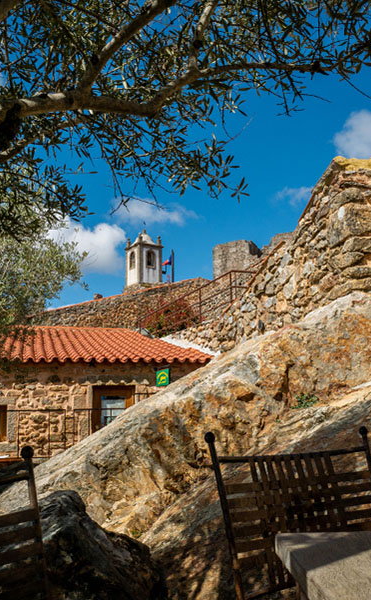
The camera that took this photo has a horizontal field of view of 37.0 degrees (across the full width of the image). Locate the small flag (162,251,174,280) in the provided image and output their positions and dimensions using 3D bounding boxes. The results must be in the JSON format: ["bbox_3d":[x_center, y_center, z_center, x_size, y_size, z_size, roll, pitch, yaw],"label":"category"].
[{"bbox_3d":[-1.768,-3.436,56.000,1.250,3.200,0.250,0,-5,-5],"label":"small flag"}]

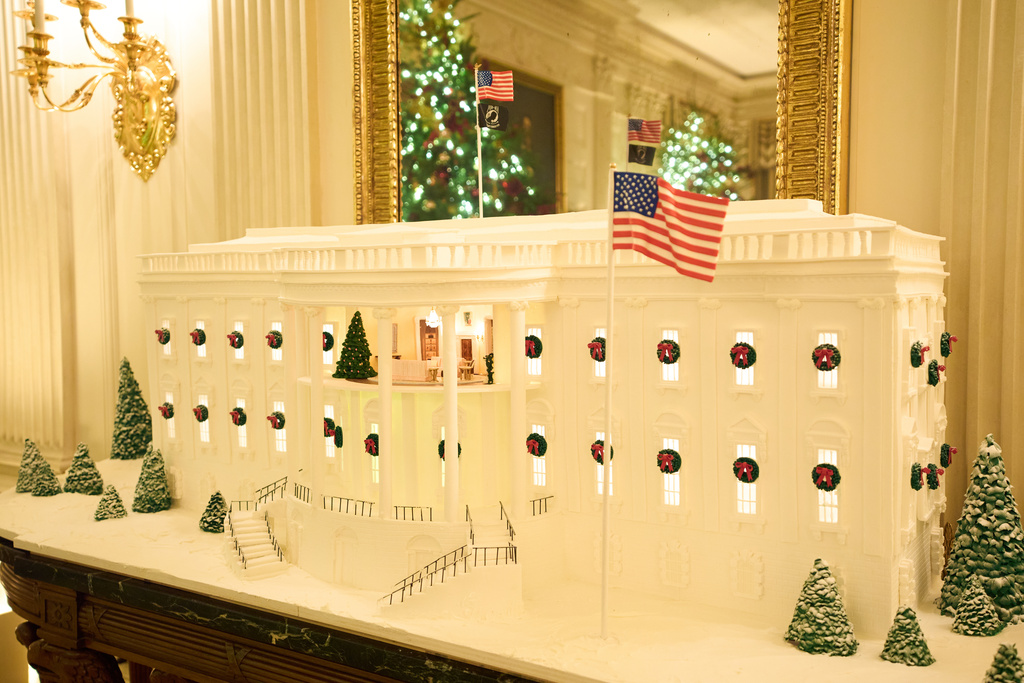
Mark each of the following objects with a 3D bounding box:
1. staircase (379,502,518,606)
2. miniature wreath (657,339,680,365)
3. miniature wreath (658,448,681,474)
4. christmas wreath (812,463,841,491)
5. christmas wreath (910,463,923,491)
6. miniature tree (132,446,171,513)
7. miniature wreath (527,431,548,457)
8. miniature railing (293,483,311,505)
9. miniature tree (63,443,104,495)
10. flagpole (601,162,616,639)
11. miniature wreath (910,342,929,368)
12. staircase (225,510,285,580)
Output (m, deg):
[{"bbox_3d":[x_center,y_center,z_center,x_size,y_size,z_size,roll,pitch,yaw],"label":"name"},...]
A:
[{"bbox_3d":[-0.091,0.317,1.470,0.205,0.145,0.090,-1,3,-3],"label":"staircase"},{"bbox_3d":[0.230,0.016,1.466,0.037,0.037,0.020,2,5,36],"label":"miniature wreath"},{"bbox_3d":[0.238,0.184,1.518,0.037,0.037,0.018,2,5,35],"label":"miniature wreath"},{"bbox_3d":[0.435,0.189,1.380,0.037,0.037,0.018,2,5,35],"label":"christmas wreath"},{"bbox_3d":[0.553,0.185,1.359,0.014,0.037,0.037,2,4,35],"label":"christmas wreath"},{"bbox_3d":[-0.798,0.303,2.200,0.085,0.136,0.085,2,5,35],"label":"miniature tree"},{"bbox_3d":[0.041,0.165,1.582,0.037,0.037,0.014,2,4,35],"label":"miniature wreath"},{"bbox_3d":[-0.368,0.267,1.746,0.004,0.024,0.062,-4,5,-37],"label":"miniature railing"},{"bbox_3d":[-0.996,0.290,2.310,0.090,0.112,0.090,2,4,35],"label":"miniature tree"},{"bbox_3d":[0.130,0.086,1.339,0.010,0.643,0.010,4,5,36],"label":"flagpole"},{"bbox_3d":[0.571,0.018,1.393,0.018,0.038,0.038,2,5,35],"label":"miniature wreath"},{"bbox_3d":[-0.458,0.360,1.771,0.072,0.084,0.138,-3,4,-23],"label":"staircase"}]

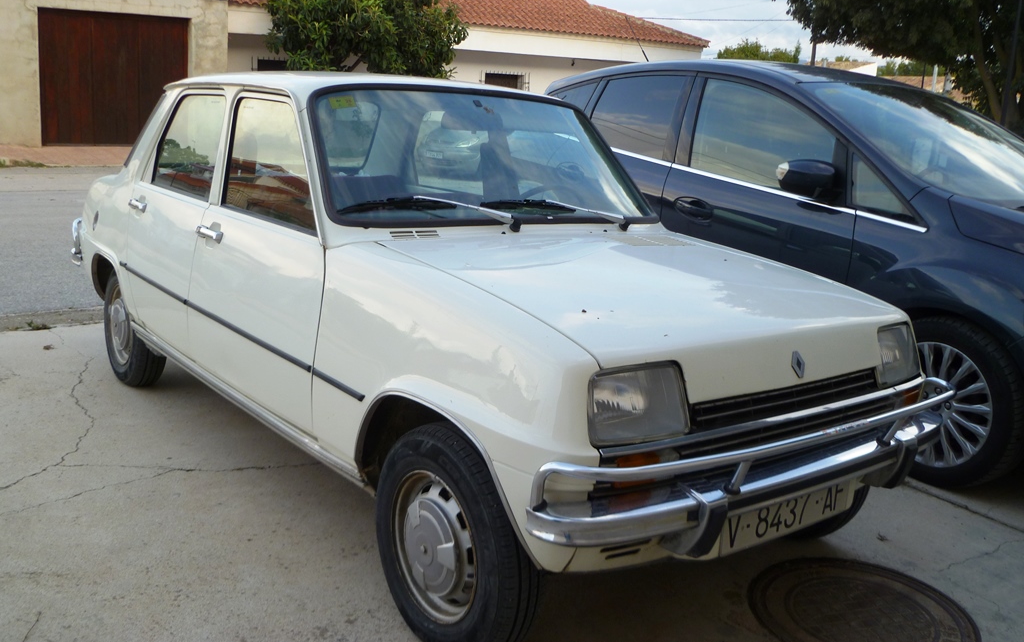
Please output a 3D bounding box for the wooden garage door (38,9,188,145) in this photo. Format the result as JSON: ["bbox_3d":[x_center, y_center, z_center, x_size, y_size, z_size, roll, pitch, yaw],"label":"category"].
[{"bbox_3d":[-8.320,-5.078,18.744,3.004,2.716,0.100,-6,14,-41],"label":"wooden garage door"}]

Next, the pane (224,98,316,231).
[{"bbox_3d":[-0.715,-0.490,2.662,0.040,0.361,0.750,13,3,-41],"label":"pane"}]

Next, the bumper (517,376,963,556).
[{"bbox_3d":[0.669,0.322,2.108,1.500,0.225,0.235,-5,15,-39],"label":"bumper"}]

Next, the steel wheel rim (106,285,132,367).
[{"bbox_3d":[-1.701,0.014,3.984,0.120,0.352,0.352,-5,15,-39],"label":"steel wheel rim"}]

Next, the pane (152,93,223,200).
[{"bbox_3d":[-1.156,-0.637,3.190,0.040,0.355,0.581,13,3,-41],"label":"pane"}]

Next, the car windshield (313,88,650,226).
[{"bbox_3d":[-0.086,-0.541,2.940,1.300,0.540,0.070,-5,-26,-39],"label":"car windshield"}]

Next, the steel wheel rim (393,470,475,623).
[{"bbox_3d":[-0.147,0.517,2.087,0.120,0.352,0.352,-5,15,-39],"label":"steel wheel rim"}]

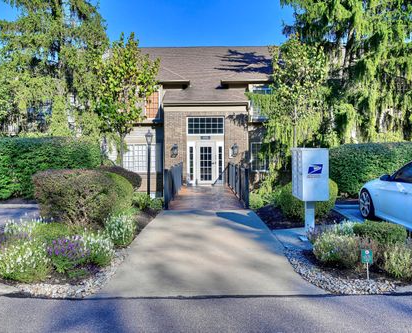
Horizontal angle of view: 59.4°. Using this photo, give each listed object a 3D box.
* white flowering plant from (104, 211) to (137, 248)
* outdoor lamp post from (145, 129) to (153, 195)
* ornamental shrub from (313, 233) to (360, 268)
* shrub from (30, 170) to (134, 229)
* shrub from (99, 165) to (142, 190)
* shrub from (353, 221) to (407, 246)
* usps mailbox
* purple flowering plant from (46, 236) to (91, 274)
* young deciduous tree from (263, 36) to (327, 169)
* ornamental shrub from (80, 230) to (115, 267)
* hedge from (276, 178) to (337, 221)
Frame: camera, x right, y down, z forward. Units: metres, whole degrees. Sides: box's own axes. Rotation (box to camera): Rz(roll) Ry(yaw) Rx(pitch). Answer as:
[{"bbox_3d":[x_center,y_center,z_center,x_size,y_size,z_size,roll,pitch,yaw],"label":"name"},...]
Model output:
[{"bbox_3d":[-1.340,0.940,5.650,0.500,0.500,0.500,0,1,0],"label":"white flowering plant"},{"bbox_3d":[-1.910,-0.099,12.004,0.260,2.340,0.260,0,2,0],"label":"outdoor lamp post"},{"bbox_3d":[1.790,1.098,4.920,0.620,0.410,0.550,0,2,0],"label":"ornamental shrub"},{"bbox_3d":[-2.500,0.624,7.526,1.750,1.180,1.500,0,2,0],"label":"shrub"},{"bbox_3d":[-2.330,0.540,9.300,1.400,1.150,1.400,0,1,0],"label":"shrub"},{"bbox_3d":[2.450,0.985,5.100,0.770,0.430,0.720,0,1,0],"label":"shrub"},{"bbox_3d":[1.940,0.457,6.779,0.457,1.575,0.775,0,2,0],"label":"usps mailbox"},{"bbox_3d":[-1.700,1.050,4.450,0.550,0.380,0.520,0,1,0],"label":"purple flowering plant"},{"bbox_3d":[2.700,-1.450,11.000,1.950,5.000,1.950,0,1,0],"label":"young deciduous tree"},{"bbox_3d":[-1.470,1.086,4.990,0.450,0.430,0.450,0,2,0],"label":"ornamental shrub"},{"bbox_3d":[2.410,0.720,8.680,1.450,0.910,1.300,0,2,0],"label":"hedge"}]

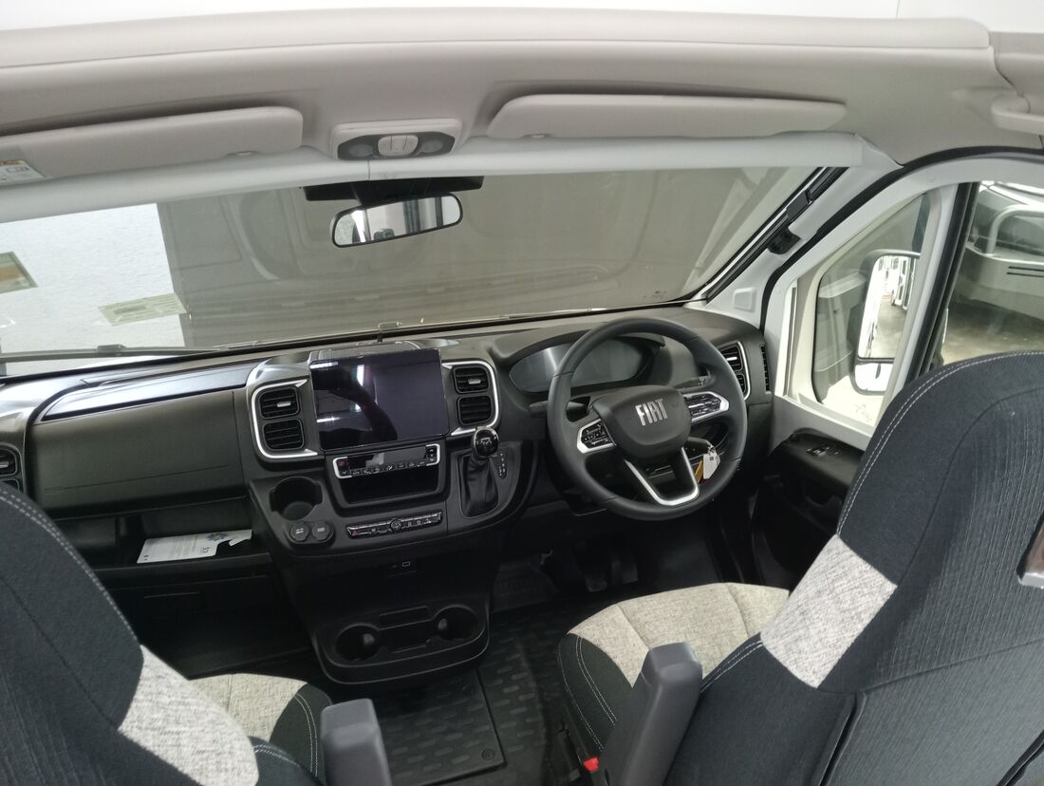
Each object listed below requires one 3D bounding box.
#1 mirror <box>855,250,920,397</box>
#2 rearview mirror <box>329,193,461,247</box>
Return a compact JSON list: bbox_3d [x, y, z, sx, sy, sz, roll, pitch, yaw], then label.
[{"bbox_3d":[0.868,-0.186,1.980,0.215,0.360,0.130,1,26,4],"label":"mirror"},{"bbox_3d":[-0.212,-0.292,1.430,0.245,0.068,0.040,-17,36,-29],"label":"rearview mirror"}]

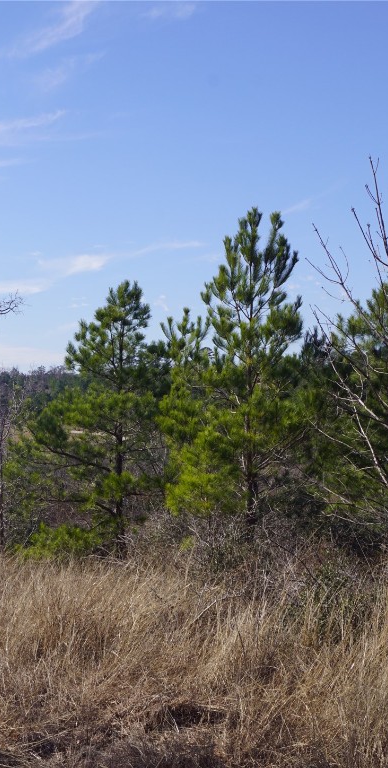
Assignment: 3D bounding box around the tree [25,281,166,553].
[{"bbox_3d":[-1.411,0.487,16.500,1.990,3.900,2.000,0,0,0],"label":"tree"}]

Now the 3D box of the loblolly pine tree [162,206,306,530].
[{"bbox_3d":[0.570,-0.091,16.200,1.980,4.710,2.100,0,0,0],"label":"loblolly pine tree"}]

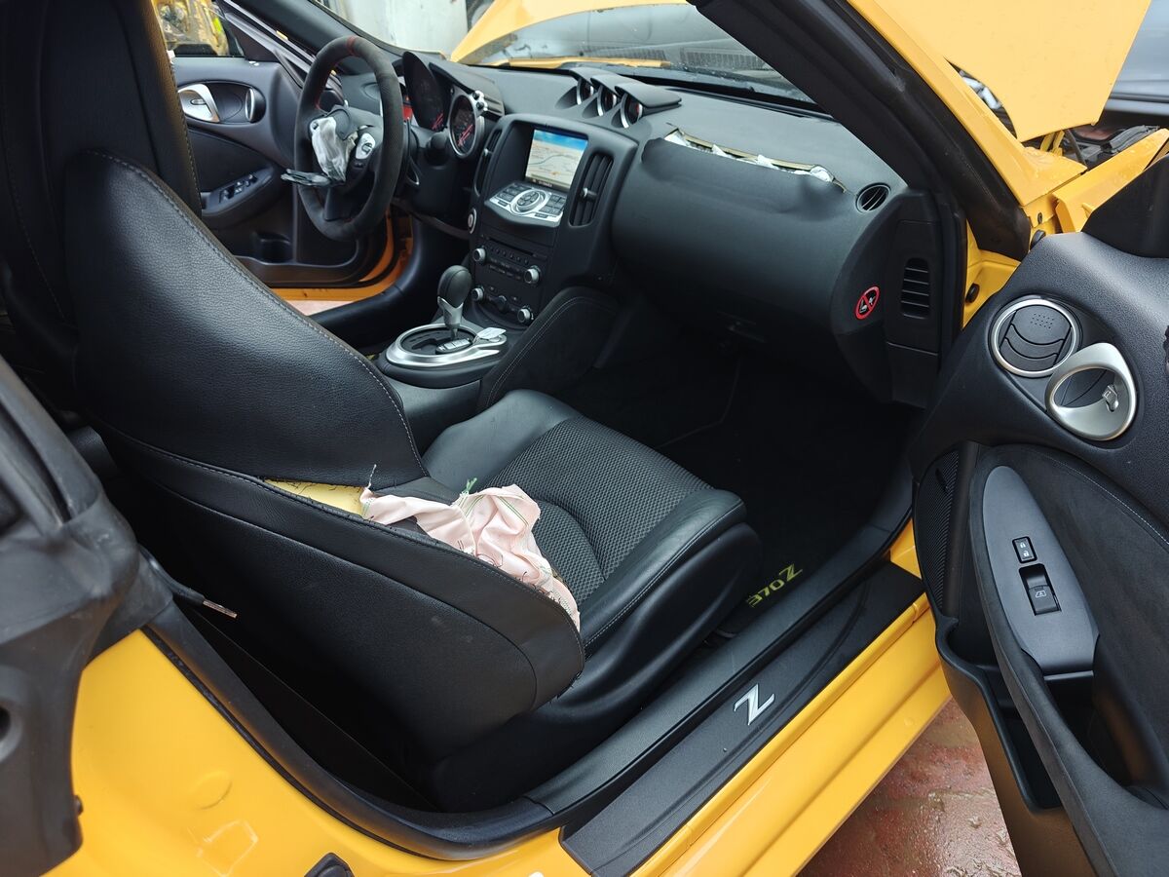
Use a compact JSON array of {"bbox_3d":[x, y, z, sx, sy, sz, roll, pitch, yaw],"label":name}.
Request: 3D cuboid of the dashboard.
[{"bbox_3d":[0.012,-0.459,1.423,0.500,0.425,1.390,-25,39,-35],"label":"dashboard"}]

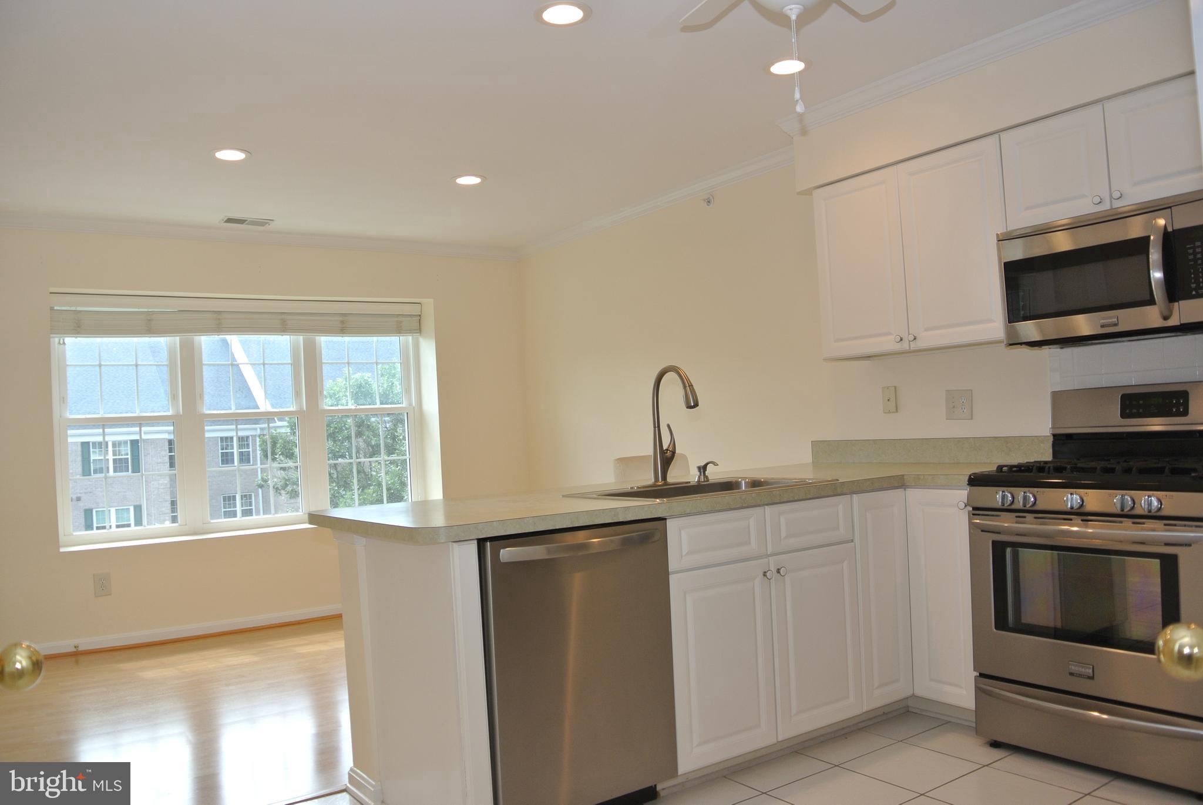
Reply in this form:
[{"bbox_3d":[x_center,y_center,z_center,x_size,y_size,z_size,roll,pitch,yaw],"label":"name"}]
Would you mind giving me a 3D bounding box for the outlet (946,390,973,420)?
[{"bbox_3d":[1.483,0.011,3.751,0.012,0.120,0.118,-2,-2,-35],"label":"outlet"}]

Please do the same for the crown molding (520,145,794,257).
[{"bbox_3d":[0.205,-1.152,5.491,0.067,0.075,2.983,-2,-2,-35],"label":"crown molding"}]

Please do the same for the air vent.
[{"bbox_3d":[-2.084,-1.062,5.319,0.290,0.022,0.155,-2,-2,-35],"label":"air vent"}]

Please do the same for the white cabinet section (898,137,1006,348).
[{"bbox_3d":[1.504,-0.610,3.623,0.327,0.766,0.452,-2,-2,-35],"label":"white cabinet section"}]

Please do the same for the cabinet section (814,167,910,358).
[{"bbox_3d":[1.244,-0.588,3.989,0.327,0.766,0.447,-2,-2,-35],"label":"cabinet section"}]

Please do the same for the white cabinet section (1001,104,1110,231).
[{"bbox_3d":[1.732,-0.829,3.295,0.327,0.368,0.373,-2,-2,-35],"label":"white cabinet section"}]

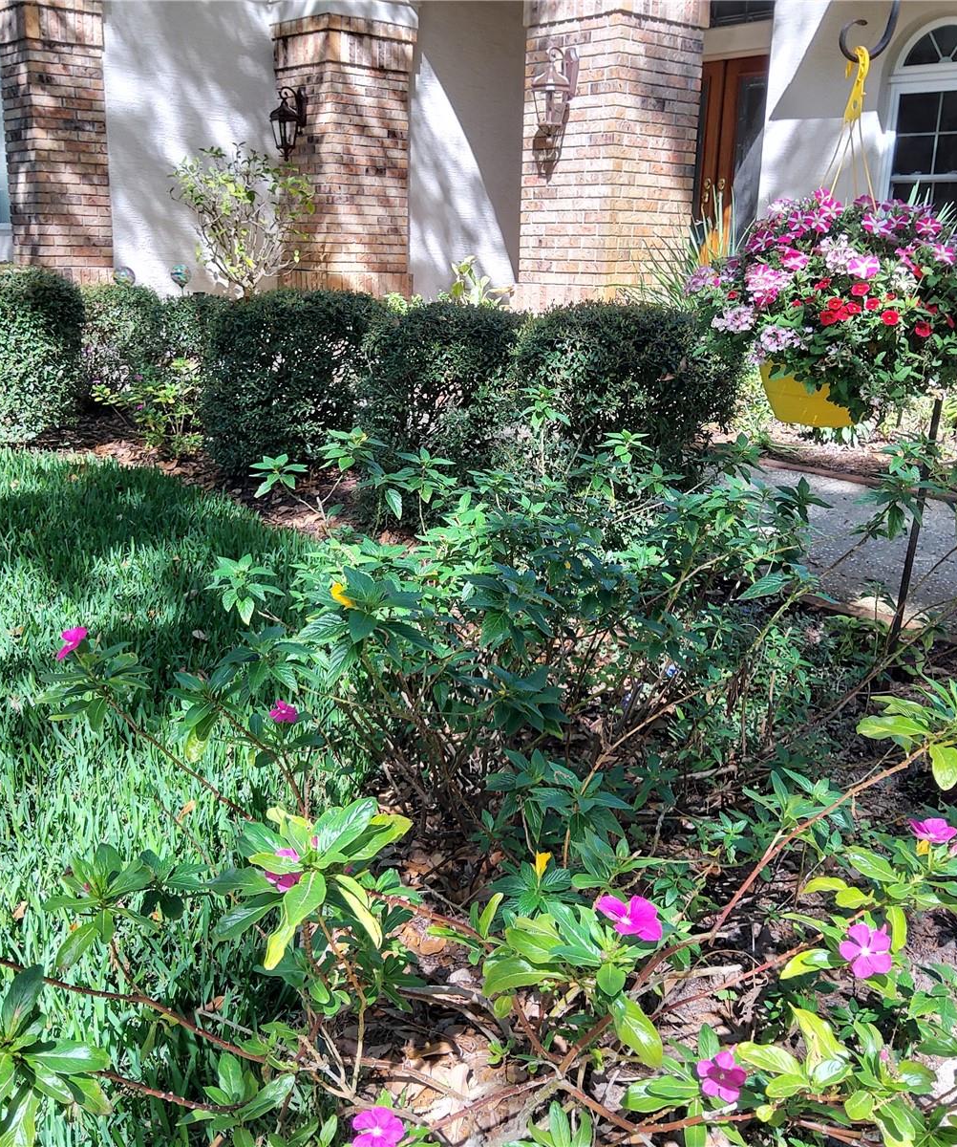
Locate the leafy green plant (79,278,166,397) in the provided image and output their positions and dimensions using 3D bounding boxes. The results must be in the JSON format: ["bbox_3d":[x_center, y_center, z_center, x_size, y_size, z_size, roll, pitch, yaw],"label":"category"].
[{"bbox_3d":[-2.208,-1.352,6.907,0.660,0.775,0.620,0,14,-9],"label":"leafy green plant"}]

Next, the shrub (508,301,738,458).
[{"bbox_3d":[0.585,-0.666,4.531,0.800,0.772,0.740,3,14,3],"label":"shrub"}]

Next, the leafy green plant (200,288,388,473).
[{"bbox_3d":[-0.846,-0.885,5.205,0.800,0.782,0.760,1,14,-5],"label":"leafy green plant"}]

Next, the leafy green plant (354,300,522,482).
[{"bbox_3d":[-0.139,-0.610,4.242,0.620,0.761,0.680,1,14,-1],"label":"leafy green plant"}]

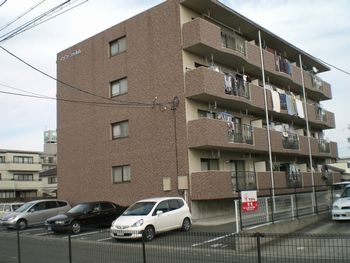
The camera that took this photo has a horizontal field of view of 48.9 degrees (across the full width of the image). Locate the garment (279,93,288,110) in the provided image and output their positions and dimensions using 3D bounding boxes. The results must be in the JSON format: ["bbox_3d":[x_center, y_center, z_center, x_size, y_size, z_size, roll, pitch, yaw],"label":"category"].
[{"bbox_3d":[8.195,-2.266,29.042,0.180,1.250,1.050,-10,-11,39],"label":"garment"}]

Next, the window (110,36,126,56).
[{"bbox_3d":[-3.837,-5.707,26.001,1.640,1.060,0.130,-10,-11,39],"label":"window"}]

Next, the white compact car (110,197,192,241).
[{"bbox_3d":[-0.939,3.727,16.544,1.680,1.525,3.830,-10,-9,38],"label":"white compact car"}]

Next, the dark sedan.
[{"bbox_3d":[-4.458,4.463,20.218,1.730,1.420,4.660,-10,-9,41],"label":"dark sedan"}]

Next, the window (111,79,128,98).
[{"bbox_3d":[-3.703,-2.895,25.586,1.640,1.060,0.130,-10,-11,39],"label":"window"}]

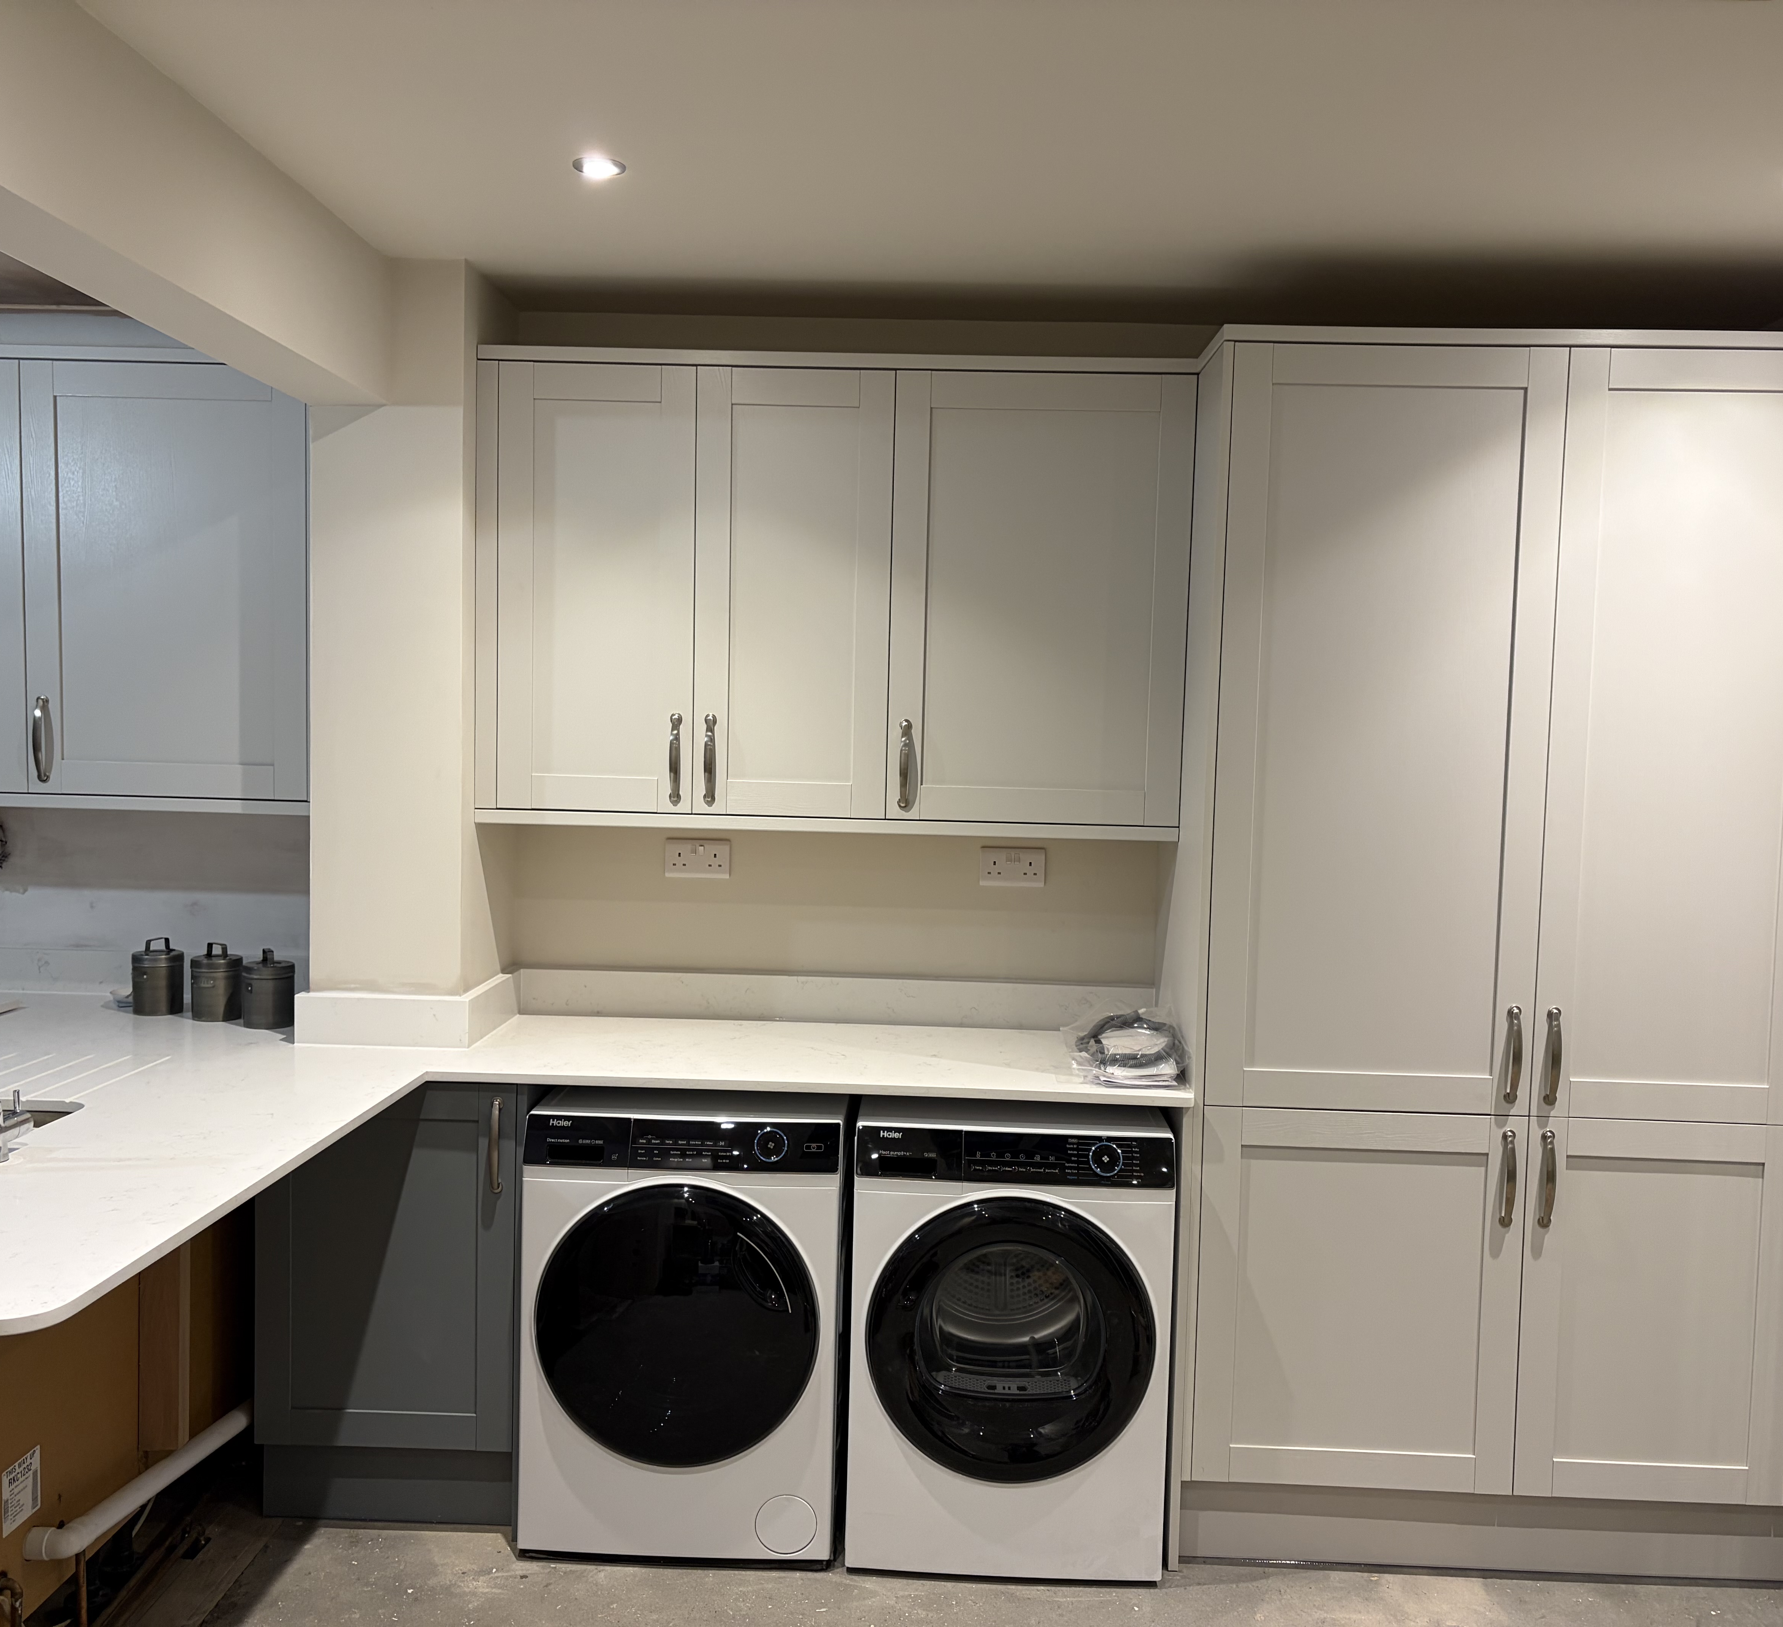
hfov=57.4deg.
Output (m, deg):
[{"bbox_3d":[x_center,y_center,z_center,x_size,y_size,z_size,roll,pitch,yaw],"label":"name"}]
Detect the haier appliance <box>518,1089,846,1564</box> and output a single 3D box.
[{"bbox_3d":[-0.393,0.978,3.355,0.600,0.852,0.585,1,4,1],"label":"haier appliance"}]

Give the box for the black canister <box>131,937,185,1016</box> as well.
[{"bbox_3d":[-1.618,0.357,3.596,0.104,0.163,0.104,1,4,2],"label":"black canister"}]

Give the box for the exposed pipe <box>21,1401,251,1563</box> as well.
[{"bbox_3d":[-1.283,1.148,2.847,0.105,0.115,0.660,1,4,2],"label":"exposed pipe"}]

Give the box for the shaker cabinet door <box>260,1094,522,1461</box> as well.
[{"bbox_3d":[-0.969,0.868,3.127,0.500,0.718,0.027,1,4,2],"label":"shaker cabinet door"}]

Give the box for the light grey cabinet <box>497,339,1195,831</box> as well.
[{"bbox_3d":[-0.117,-0.453,3.445,1.441,0.963,0.313,1,4,2],"label":"light grey cabinet"}]

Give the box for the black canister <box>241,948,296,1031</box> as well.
[{"bbox_3d":[-1.332,0.371,3.486,0.104,0.163,0.104,1,4,2],"label":"black canister"}]

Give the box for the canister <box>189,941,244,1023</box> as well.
[{"bbox_3d":[-1.469,0.363,3.548,0.104,0.163,0.104,1,4,2],"label":"canister"}]

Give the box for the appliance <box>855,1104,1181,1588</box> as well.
[{"bbox_3d":[0.232,0.996,3.325,0.598,0.853,0.605,2,4,3],"label":"appliance"}]

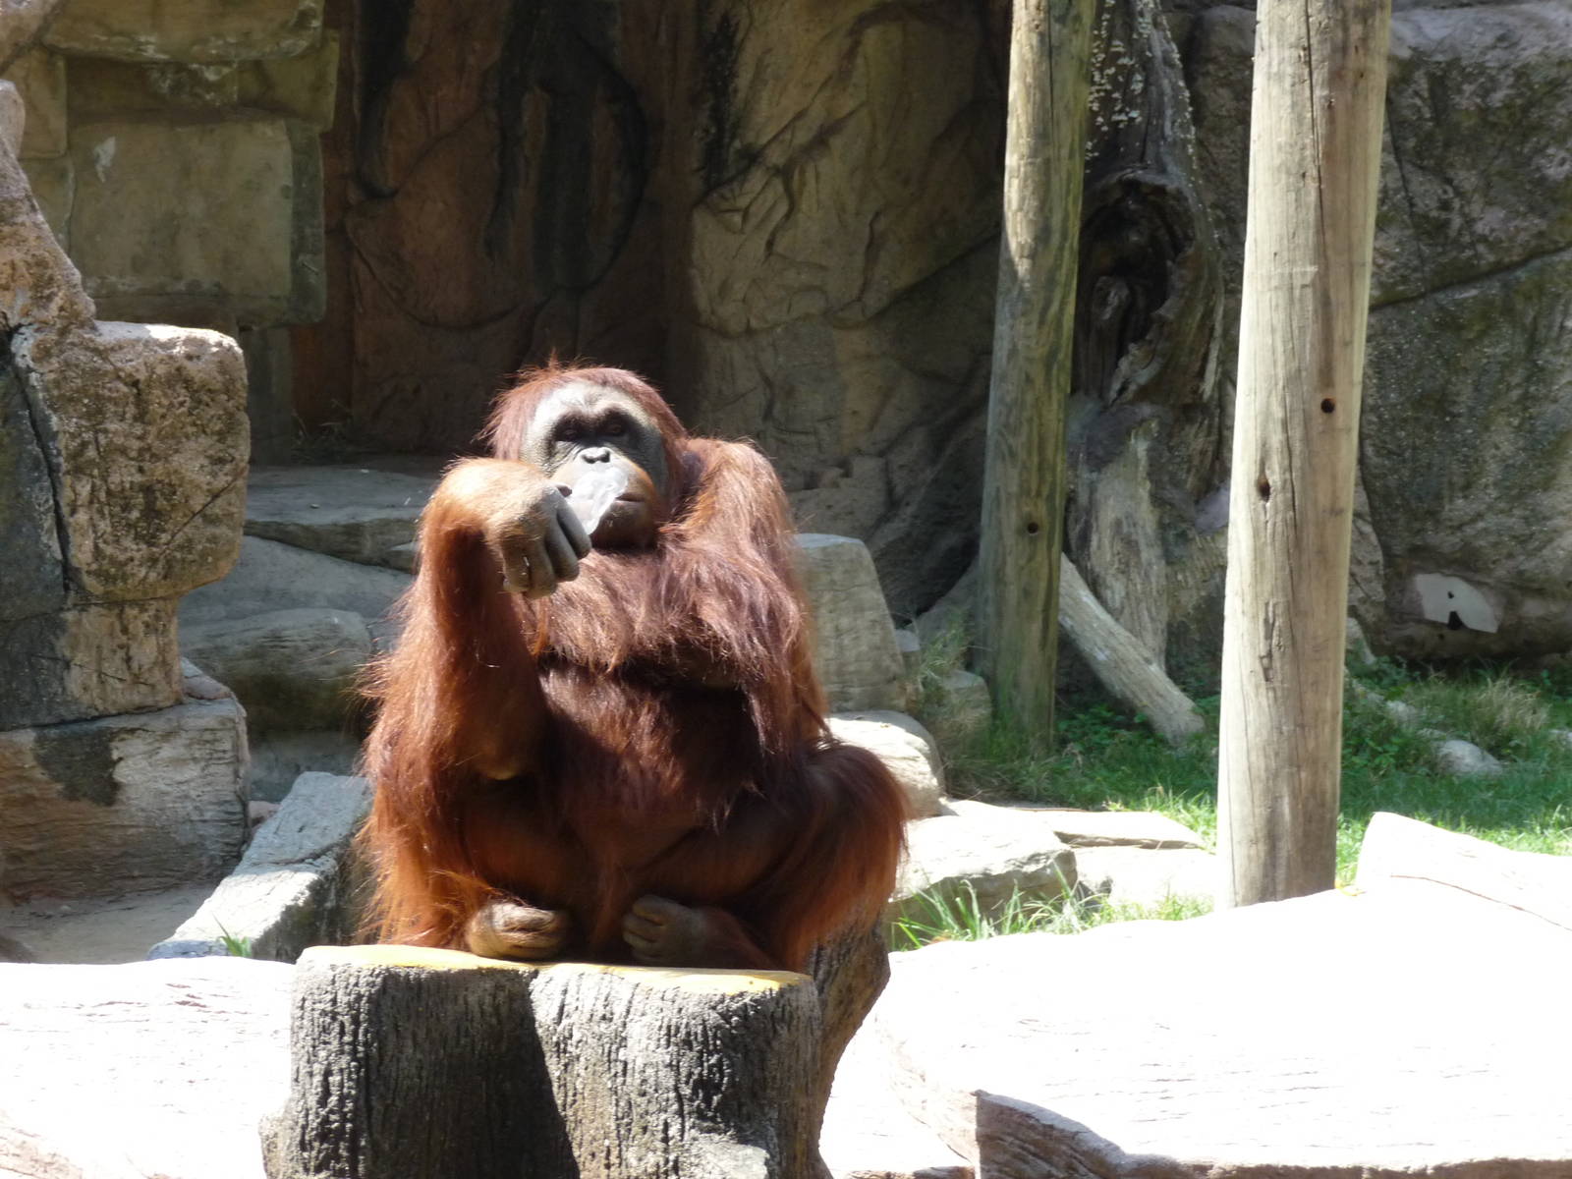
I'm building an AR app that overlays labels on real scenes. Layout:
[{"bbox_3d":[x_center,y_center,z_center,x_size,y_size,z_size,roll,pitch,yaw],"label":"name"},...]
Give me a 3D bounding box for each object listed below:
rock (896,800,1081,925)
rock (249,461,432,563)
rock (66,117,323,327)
[{"bbox_3d":[0.337,0.525,9.900,0.425,0.144,0.500,1,7,0],"label":"rock"},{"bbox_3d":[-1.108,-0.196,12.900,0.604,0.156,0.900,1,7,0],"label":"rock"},{"bbox_3d":[-1.633,-1.015,14.000,0.646,0.543,0.400,2,7,6],"label":"rock"}]

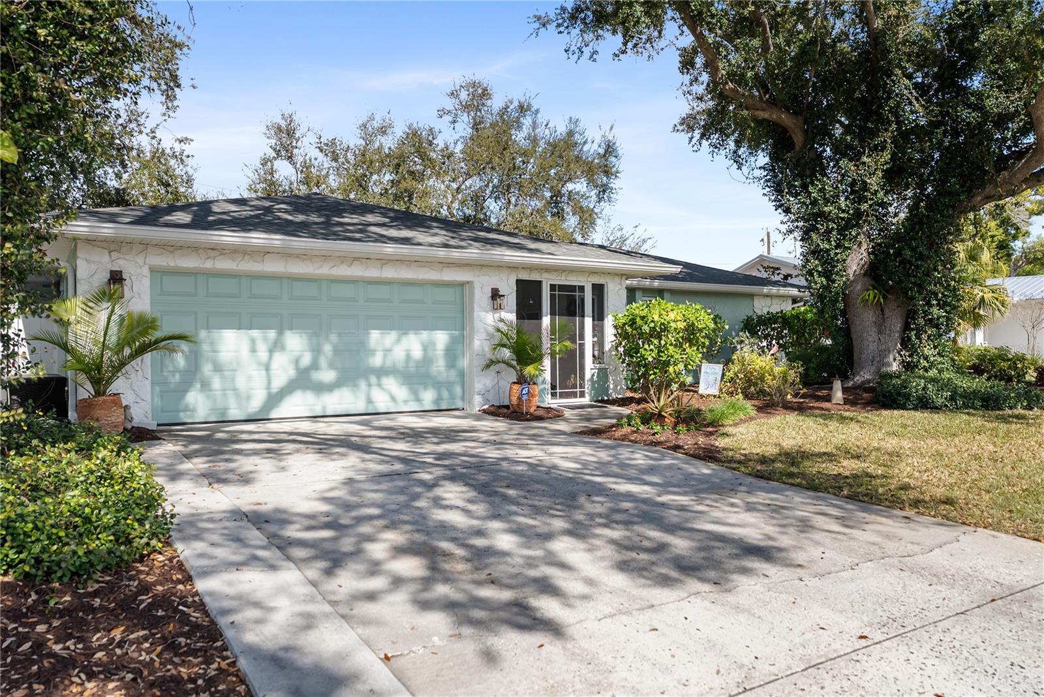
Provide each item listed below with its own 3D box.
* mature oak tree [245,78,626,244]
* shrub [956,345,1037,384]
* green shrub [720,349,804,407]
[{"bbox_3d":[-3.350,-4.700,27.000,14.500,11.400,12.000,0,0,-31],"label":"mature oak tree"},{"bbox_3d":[12.950,0.420,19.000,2.100,1.070,1.700,0,0,-31],"label":"shrub"},{"bbox_3d":[4.170,0.480,12.100,1.380,0.960,1.200,0,0,-31],"label":"green shrub"}]

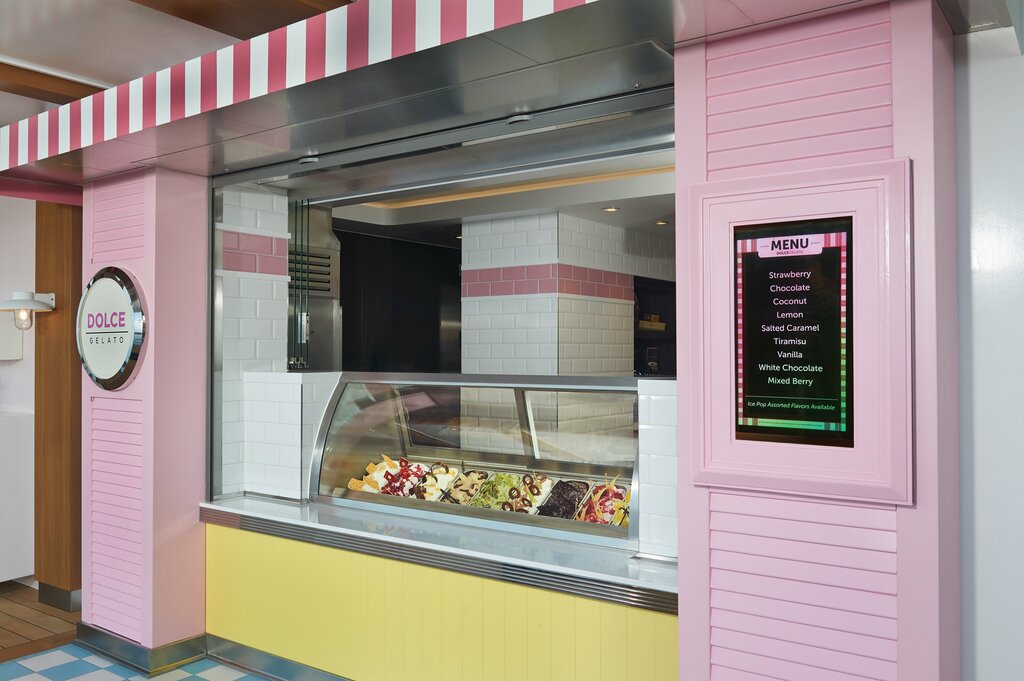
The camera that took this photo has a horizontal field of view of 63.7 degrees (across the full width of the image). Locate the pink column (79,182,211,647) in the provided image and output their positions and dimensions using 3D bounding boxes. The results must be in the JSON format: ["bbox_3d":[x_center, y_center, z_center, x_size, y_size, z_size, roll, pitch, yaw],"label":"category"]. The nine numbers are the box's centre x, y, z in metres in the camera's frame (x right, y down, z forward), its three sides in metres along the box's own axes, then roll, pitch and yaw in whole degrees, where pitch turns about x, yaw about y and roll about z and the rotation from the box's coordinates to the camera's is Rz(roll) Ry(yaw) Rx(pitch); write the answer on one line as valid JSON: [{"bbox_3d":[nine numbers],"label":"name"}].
[{"bbox_3d":[-1.752,0.300,3.943,0.618,2.129,0.293,-1,-1,36],"label":"pink column"}]

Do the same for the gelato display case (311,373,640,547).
[{"bbox_3d":[-0.049,0.457,3.725,1.754,0.599,0.767,-1,-1,36],"label":"gelato display case"}]

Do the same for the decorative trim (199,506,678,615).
[{"bbox_3d":[-0.432,0.791,3.131,2.462,0.067,0.050,-1,-1,36],"label":"decorative trim"}]

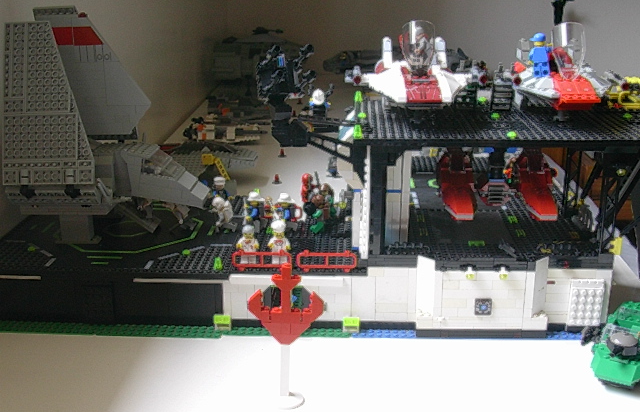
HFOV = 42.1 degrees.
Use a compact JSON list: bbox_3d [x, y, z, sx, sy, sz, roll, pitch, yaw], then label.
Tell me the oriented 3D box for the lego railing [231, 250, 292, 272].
[{"bbox_3d":[-0.058,0.054,0.825,0.060,0.021,0.007,1,17,2],"label":"lego railing"}]

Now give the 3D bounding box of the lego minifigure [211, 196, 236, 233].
[{"bbox_3d":[-0.109,0.010,0.936,0.027,0.040,0.022,-6,18,-17],"label":"lego minifigure"}]

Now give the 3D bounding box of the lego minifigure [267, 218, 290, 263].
[{"bbox_3d":[-0.040,0.038,0.834,0.024,0.047,0.015,1,17,2],"label":"lego minifigure"}]

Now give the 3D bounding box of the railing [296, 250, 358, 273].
[{"bbox_3d":[0.007,0.054,0.822,0.060,0.021,0.007,1,17,2],"label":"railing"}]

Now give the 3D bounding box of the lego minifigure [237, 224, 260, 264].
[{"bbox_3d":[-0.072,0.040,0.836,0.024,0.043,0.015,1,17,2],"label":"lego minifigure"}]

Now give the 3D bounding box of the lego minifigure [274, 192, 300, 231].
[{"bbox_3d":[-0.036,0.007,0.936,0.025,0.043,0.022,-7,18,-22],"label":"lego minifigure"}]

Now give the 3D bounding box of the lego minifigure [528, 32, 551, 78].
[{"bbox_3d":[0.216,-0.148,0.817,0.025,0.043,0.016,3,17,12],"label":"lego minifigure"}]

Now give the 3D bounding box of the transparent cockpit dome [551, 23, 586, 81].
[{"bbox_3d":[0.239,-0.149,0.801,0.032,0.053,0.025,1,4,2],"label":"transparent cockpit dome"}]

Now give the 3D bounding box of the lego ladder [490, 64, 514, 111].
[{"bbox_3d":[0.195,-0.127,0.890,0.021,0.047,0.018,1,17,2],"label":"lego ladder"}]

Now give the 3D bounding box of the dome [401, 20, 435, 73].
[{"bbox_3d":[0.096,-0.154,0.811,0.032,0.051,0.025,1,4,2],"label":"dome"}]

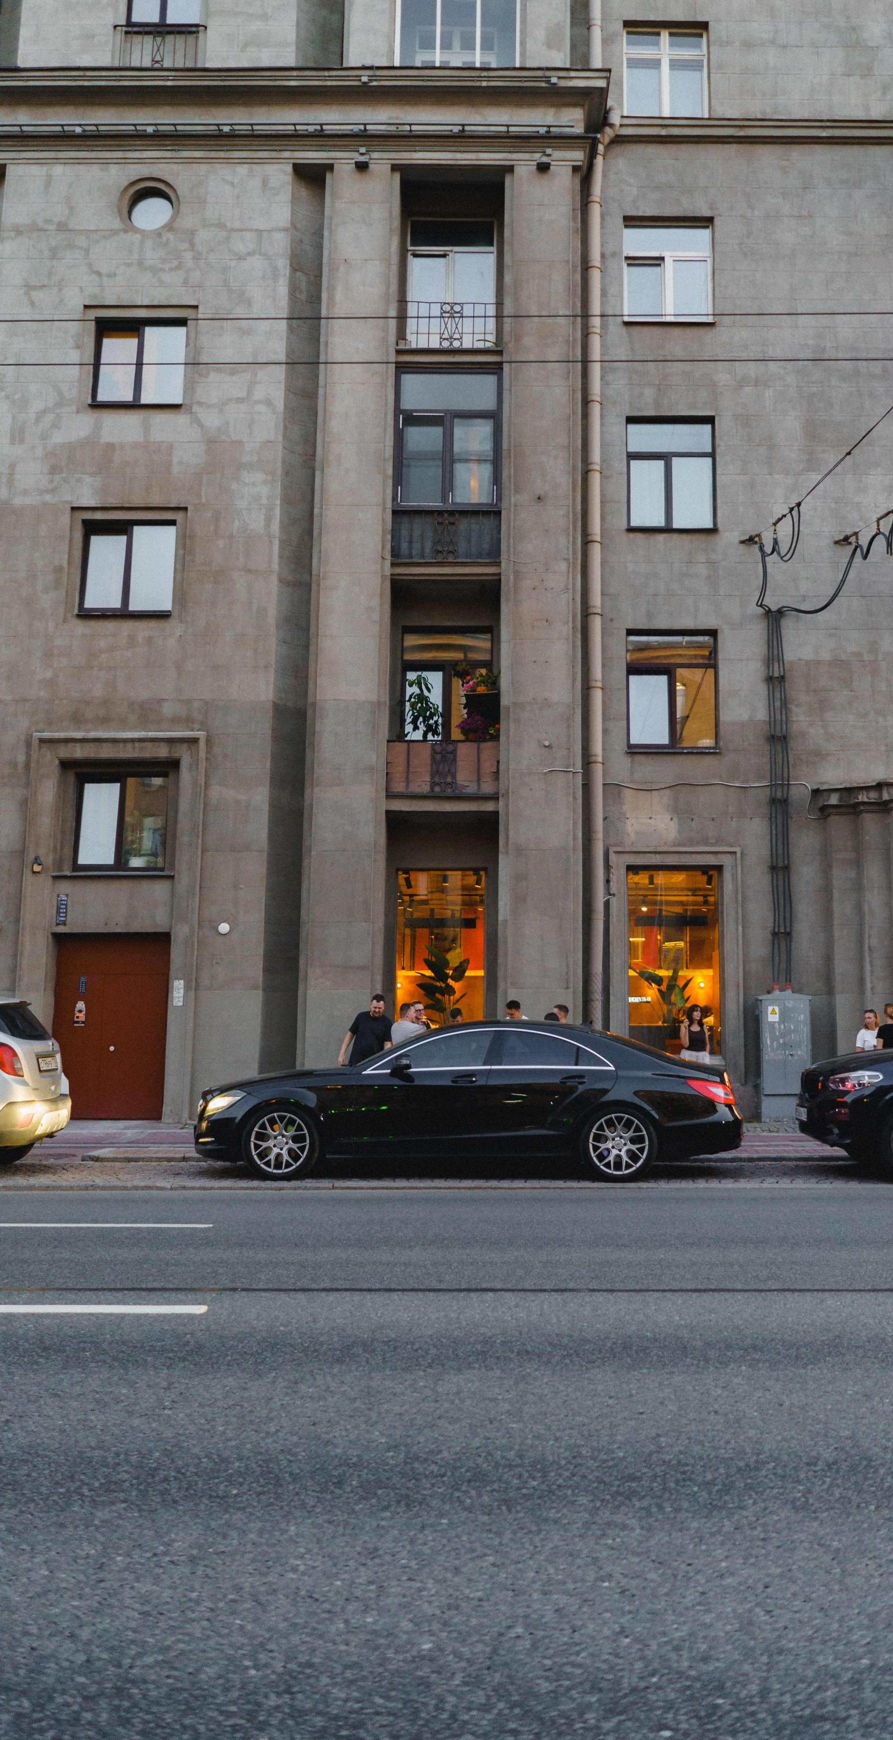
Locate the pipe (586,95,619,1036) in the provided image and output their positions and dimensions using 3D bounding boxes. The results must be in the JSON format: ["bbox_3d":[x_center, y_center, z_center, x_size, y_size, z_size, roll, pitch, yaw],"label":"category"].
[{"bbox_3d":[2.282,-4.322,19.342,0.467,15.157,0.400,1,-9,1],"label":"pipe"}]

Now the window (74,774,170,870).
[{"bbox_3d":[-4.851,-0.713,20.291,1.427,1.483,0.180,1,-10,1],"label":"window"}]

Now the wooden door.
[{"bbox_3d":[-4.547,2.132,18.475,1.569,2.537,0.120,1,-9,1],"label":"wooden door"}]

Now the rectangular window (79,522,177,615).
[{"bbox_3d":[-4.886,-4.624,20.851,1.498,1.497,0.180,1,-10,1],"label":"rectangular window"}]

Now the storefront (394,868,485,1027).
[{"bbox_3d":[-0.067,1.280,20.119,1.343,2.600,0.180,1,-10,1],"label":"storefront"}]

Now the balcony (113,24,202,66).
[{"bbox_3d":[-4.680,-13.453,22.138,1.483,0.860,0.220,1,-10,1],"label":"balcony"}]

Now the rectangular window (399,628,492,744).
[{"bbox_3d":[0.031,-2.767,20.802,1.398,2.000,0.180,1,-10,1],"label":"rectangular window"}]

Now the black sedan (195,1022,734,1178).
[{"bbox_3d":[0.200,2.097,12.418,4.940,1.420,1.880,1,-9,1],"label":"black sedan"}]

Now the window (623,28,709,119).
[{"bbox_3d":[3.414,-12.402,21.103,1.307,1.567,0.150,1,-9,1],"label":"window"}]

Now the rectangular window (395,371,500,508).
[{"bbox_3d":[0.025,-6.191,19.559,1.537,2.137,0.150,1,-9,1],"label":"rectangular window"}]

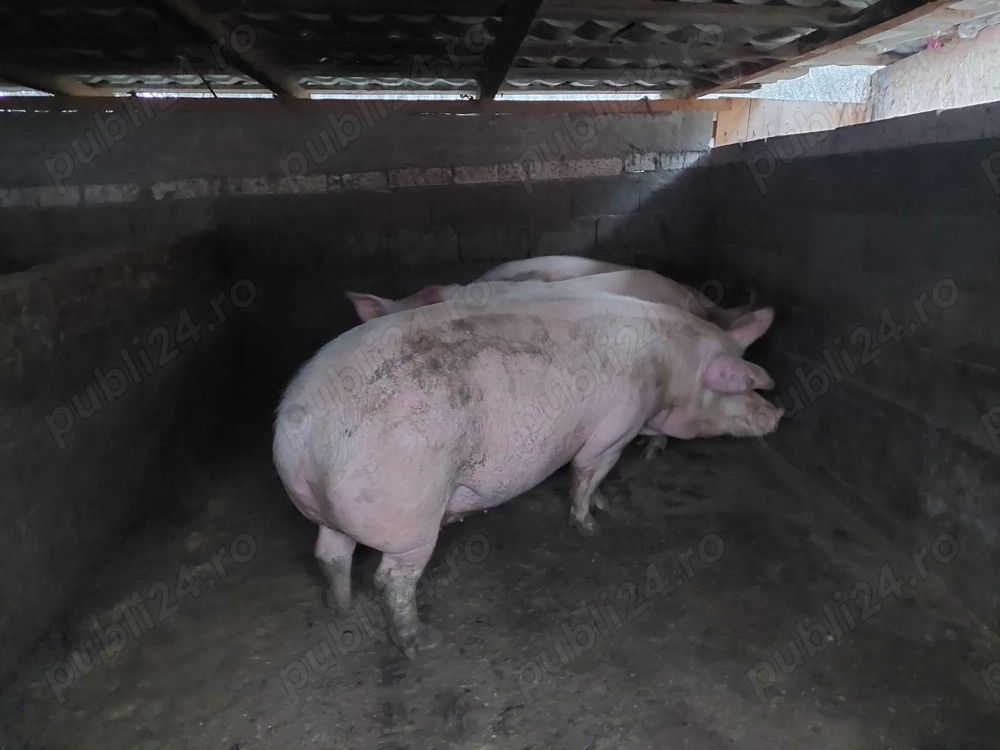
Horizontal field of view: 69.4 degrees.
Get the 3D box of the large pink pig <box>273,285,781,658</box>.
[{"bbox_3d":[0.184,0.152,2.257,1.680,0.890,0.530,-12,18,-37],"label":"large pink pig"}]

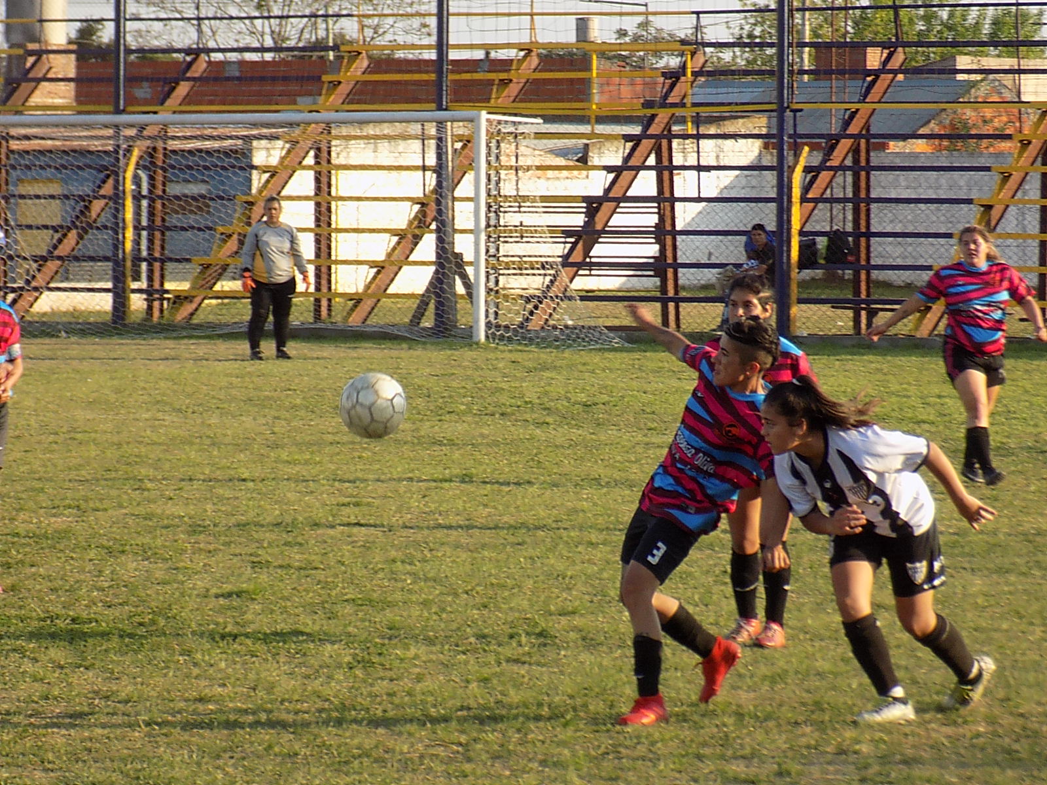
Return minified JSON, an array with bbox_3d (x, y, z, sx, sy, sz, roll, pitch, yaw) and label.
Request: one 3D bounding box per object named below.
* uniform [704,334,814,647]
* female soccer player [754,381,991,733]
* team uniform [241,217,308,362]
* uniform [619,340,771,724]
[{"bbox_3d":[1.037,0.432,25.300,0.480,1.379,0.340,1,3,15],"label":"uniform"},{"bbox_3d":[1.365,0.606,22.100,0.930,1.334,0.700,-2,3,-42],"label":"female soccer player"},{"bbox_3d":[-2.505,-1.039,57.700,0.640,1.396,0.360,0,3,-5],"label":"team uniform"},{"bbox_3d":[0.659,0.531,22.000,0.600,1.478,0.580,-3,4,-45],"label":"uniform"}]

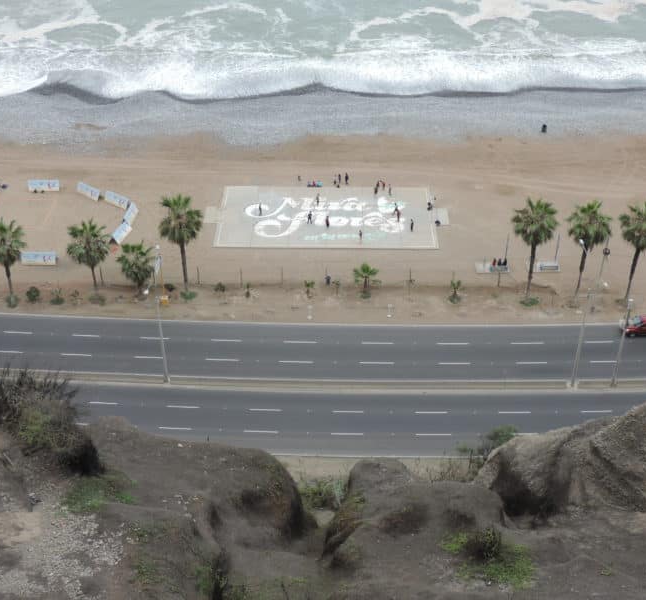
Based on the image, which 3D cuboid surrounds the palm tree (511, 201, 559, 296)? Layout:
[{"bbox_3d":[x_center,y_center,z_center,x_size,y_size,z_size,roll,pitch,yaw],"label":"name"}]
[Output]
[{"bbox_3d":[22.817,-5.313,109.080,4.960,12.600,4.810,0,33,0],"label":"palm tree"}]

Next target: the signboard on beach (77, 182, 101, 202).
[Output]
[{"bbox_3d":[-31.333,-14.720,134.091,4.100,1.200,1.250,24,40,32],"label":"signboard on beach"}]

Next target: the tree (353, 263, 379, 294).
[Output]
[{"bbox_3d":[5.060,-2.410,115.550,2.990,3.790,2.990,0,33,0],"label":"tree"}]

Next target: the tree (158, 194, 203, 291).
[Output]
[{"bbox_3d":[-15.479,-6.035,110.638,4.820,12.390,4.670,0,33,0],"label":"tree"}]

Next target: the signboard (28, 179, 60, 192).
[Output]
[{"bbox_3d":[-39.410,-16.310,140.830,4.200,1.270,1.350,-1,33,-1],"label":"signboard"}]

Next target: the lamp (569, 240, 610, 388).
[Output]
[{"bbox_3d":[25.310,2.640,96.880,0.500,14.600,8.600,-2,33,-3],"label":"lamp"}]

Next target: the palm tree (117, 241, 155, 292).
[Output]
[{"bbox_3d":[-20.992,-3.631,112.264,4.280,6.630,4.150,0,33,0],"label":"palm tree"}]

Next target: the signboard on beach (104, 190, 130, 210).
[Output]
[{"bbox_3d":[-27.125,-13.318,131.935,4.100,1.200,1.250,23,40,31],"label":"signboard on beach"}]

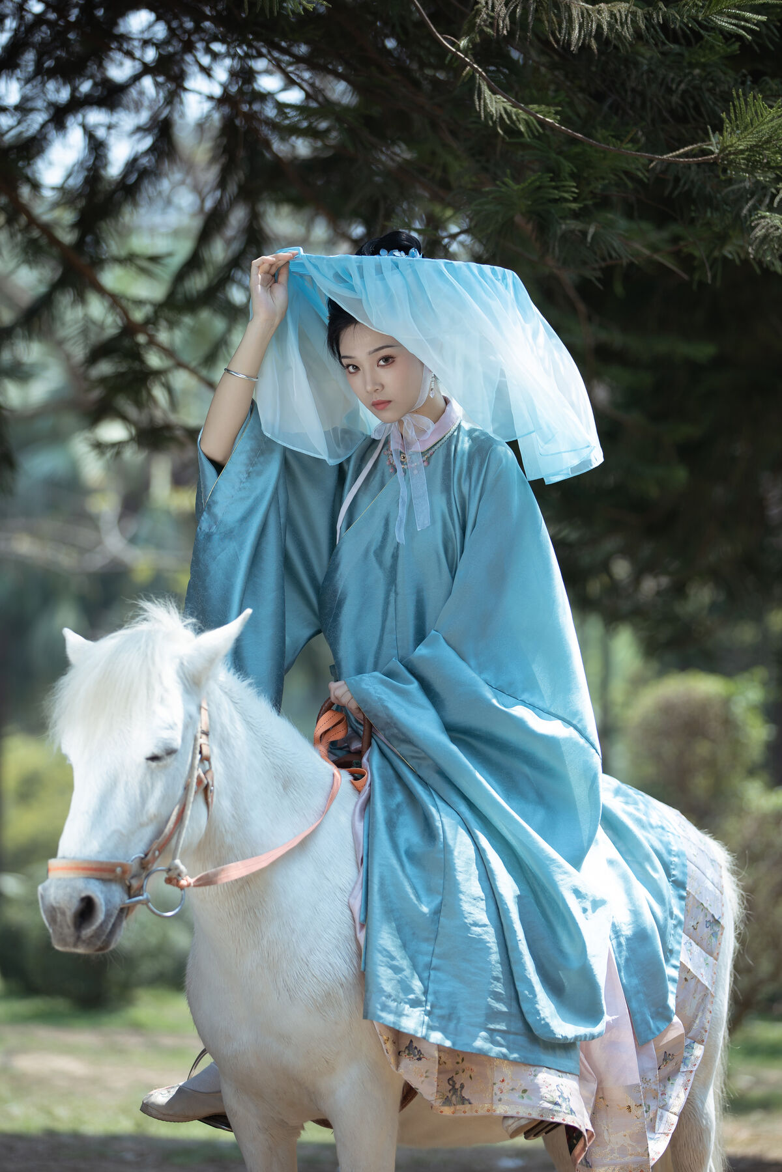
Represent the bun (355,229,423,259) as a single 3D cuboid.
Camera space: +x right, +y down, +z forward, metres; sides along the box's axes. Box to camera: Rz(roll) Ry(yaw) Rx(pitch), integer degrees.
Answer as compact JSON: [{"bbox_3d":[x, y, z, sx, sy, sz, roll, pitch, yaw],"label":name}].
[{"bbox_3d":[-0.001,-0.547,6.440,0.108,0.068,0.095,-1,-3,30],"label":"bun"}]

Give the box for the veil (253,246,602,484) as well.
[{"bbox_3d":[0.060,-0.357,6.430,0.530,0.390,0.460,-2,-3,32],"label":"veil"}]

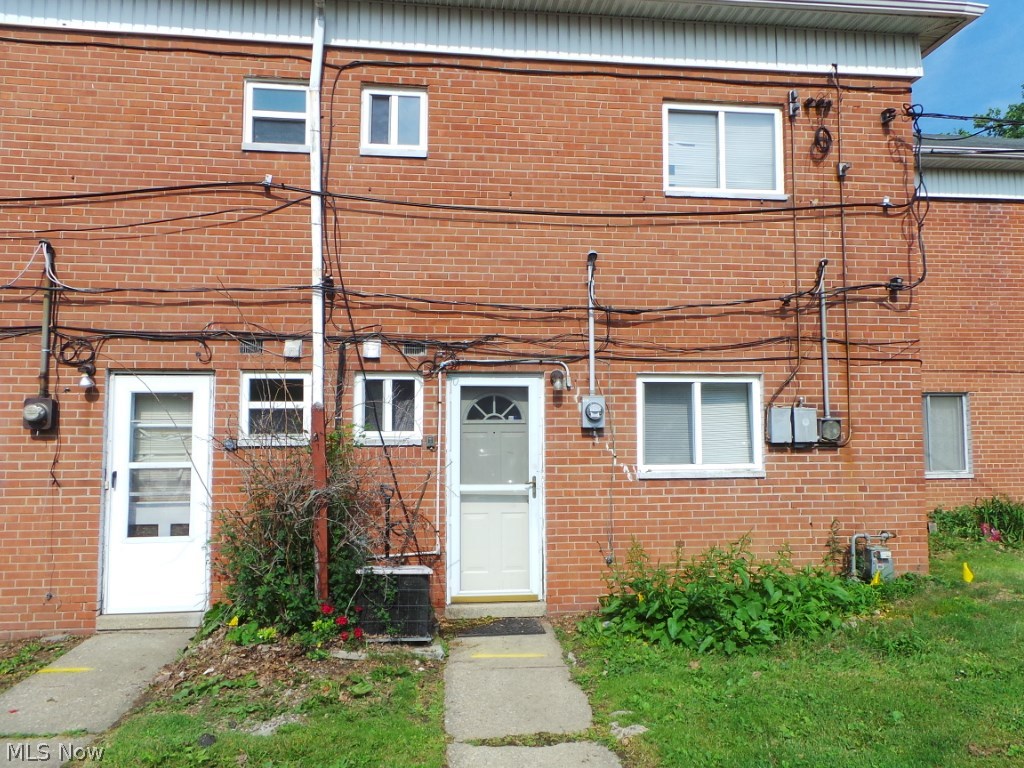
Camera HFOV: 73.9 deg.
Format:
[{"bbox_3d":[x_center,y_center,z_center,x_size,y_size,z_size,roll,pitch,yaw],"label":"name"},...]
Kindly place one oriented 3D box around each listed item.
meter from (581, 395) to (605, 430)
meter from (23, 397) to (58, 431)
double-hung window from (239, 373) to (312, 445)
[{"bbox_3d":[0.732,0.252,6.074,0.214,0.291,0.180,0,-4,-6],"label":"meter"},{"bbox_3d":[-3.900,0.239,5.568,0.187,0.275,0.180,0,-4,-6],"label":"meter"},{"bbox_3d":[-2.053,0.222,5.958,0.615,0.630,0.090,0,-4,-6],"label":"double-hung window"}]

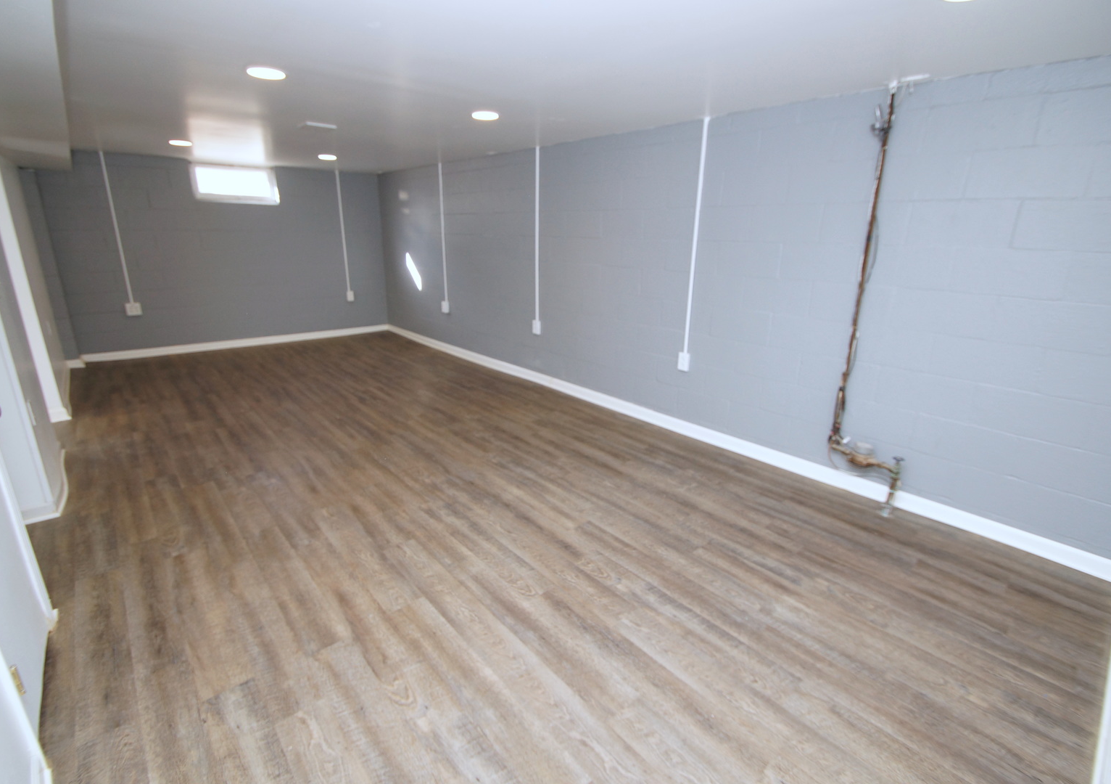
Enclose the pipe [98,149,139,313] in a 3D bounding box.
[{"bbox_3d":[-4.478,-1.591,5.017,0.115,1.614,0.045,-10,21,-36],"label":"pipe"}]

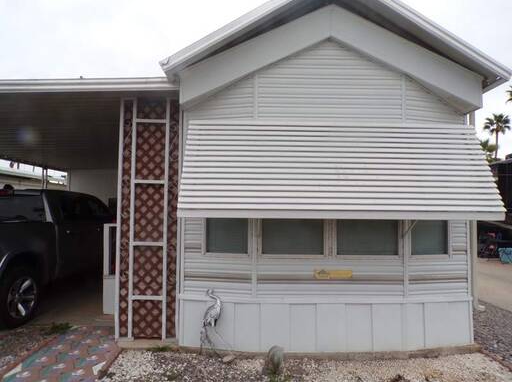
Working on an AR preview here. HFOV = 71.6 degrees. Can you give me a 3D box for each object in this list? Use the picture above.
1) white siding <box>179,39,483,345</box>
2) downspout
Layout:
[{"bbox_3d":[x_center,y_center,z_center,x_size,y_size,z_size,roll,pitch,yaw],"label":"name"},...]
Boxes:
[{"bbox_3d":[0.885,0.033,4.292,3.592,3.692,0.280,0,-3,-1],"label":"white siding"},{"bbox_3d":[2.851,0.169,4.607,0.110,2.749,0.080,0,-3,-1],"label":"downspout"}]

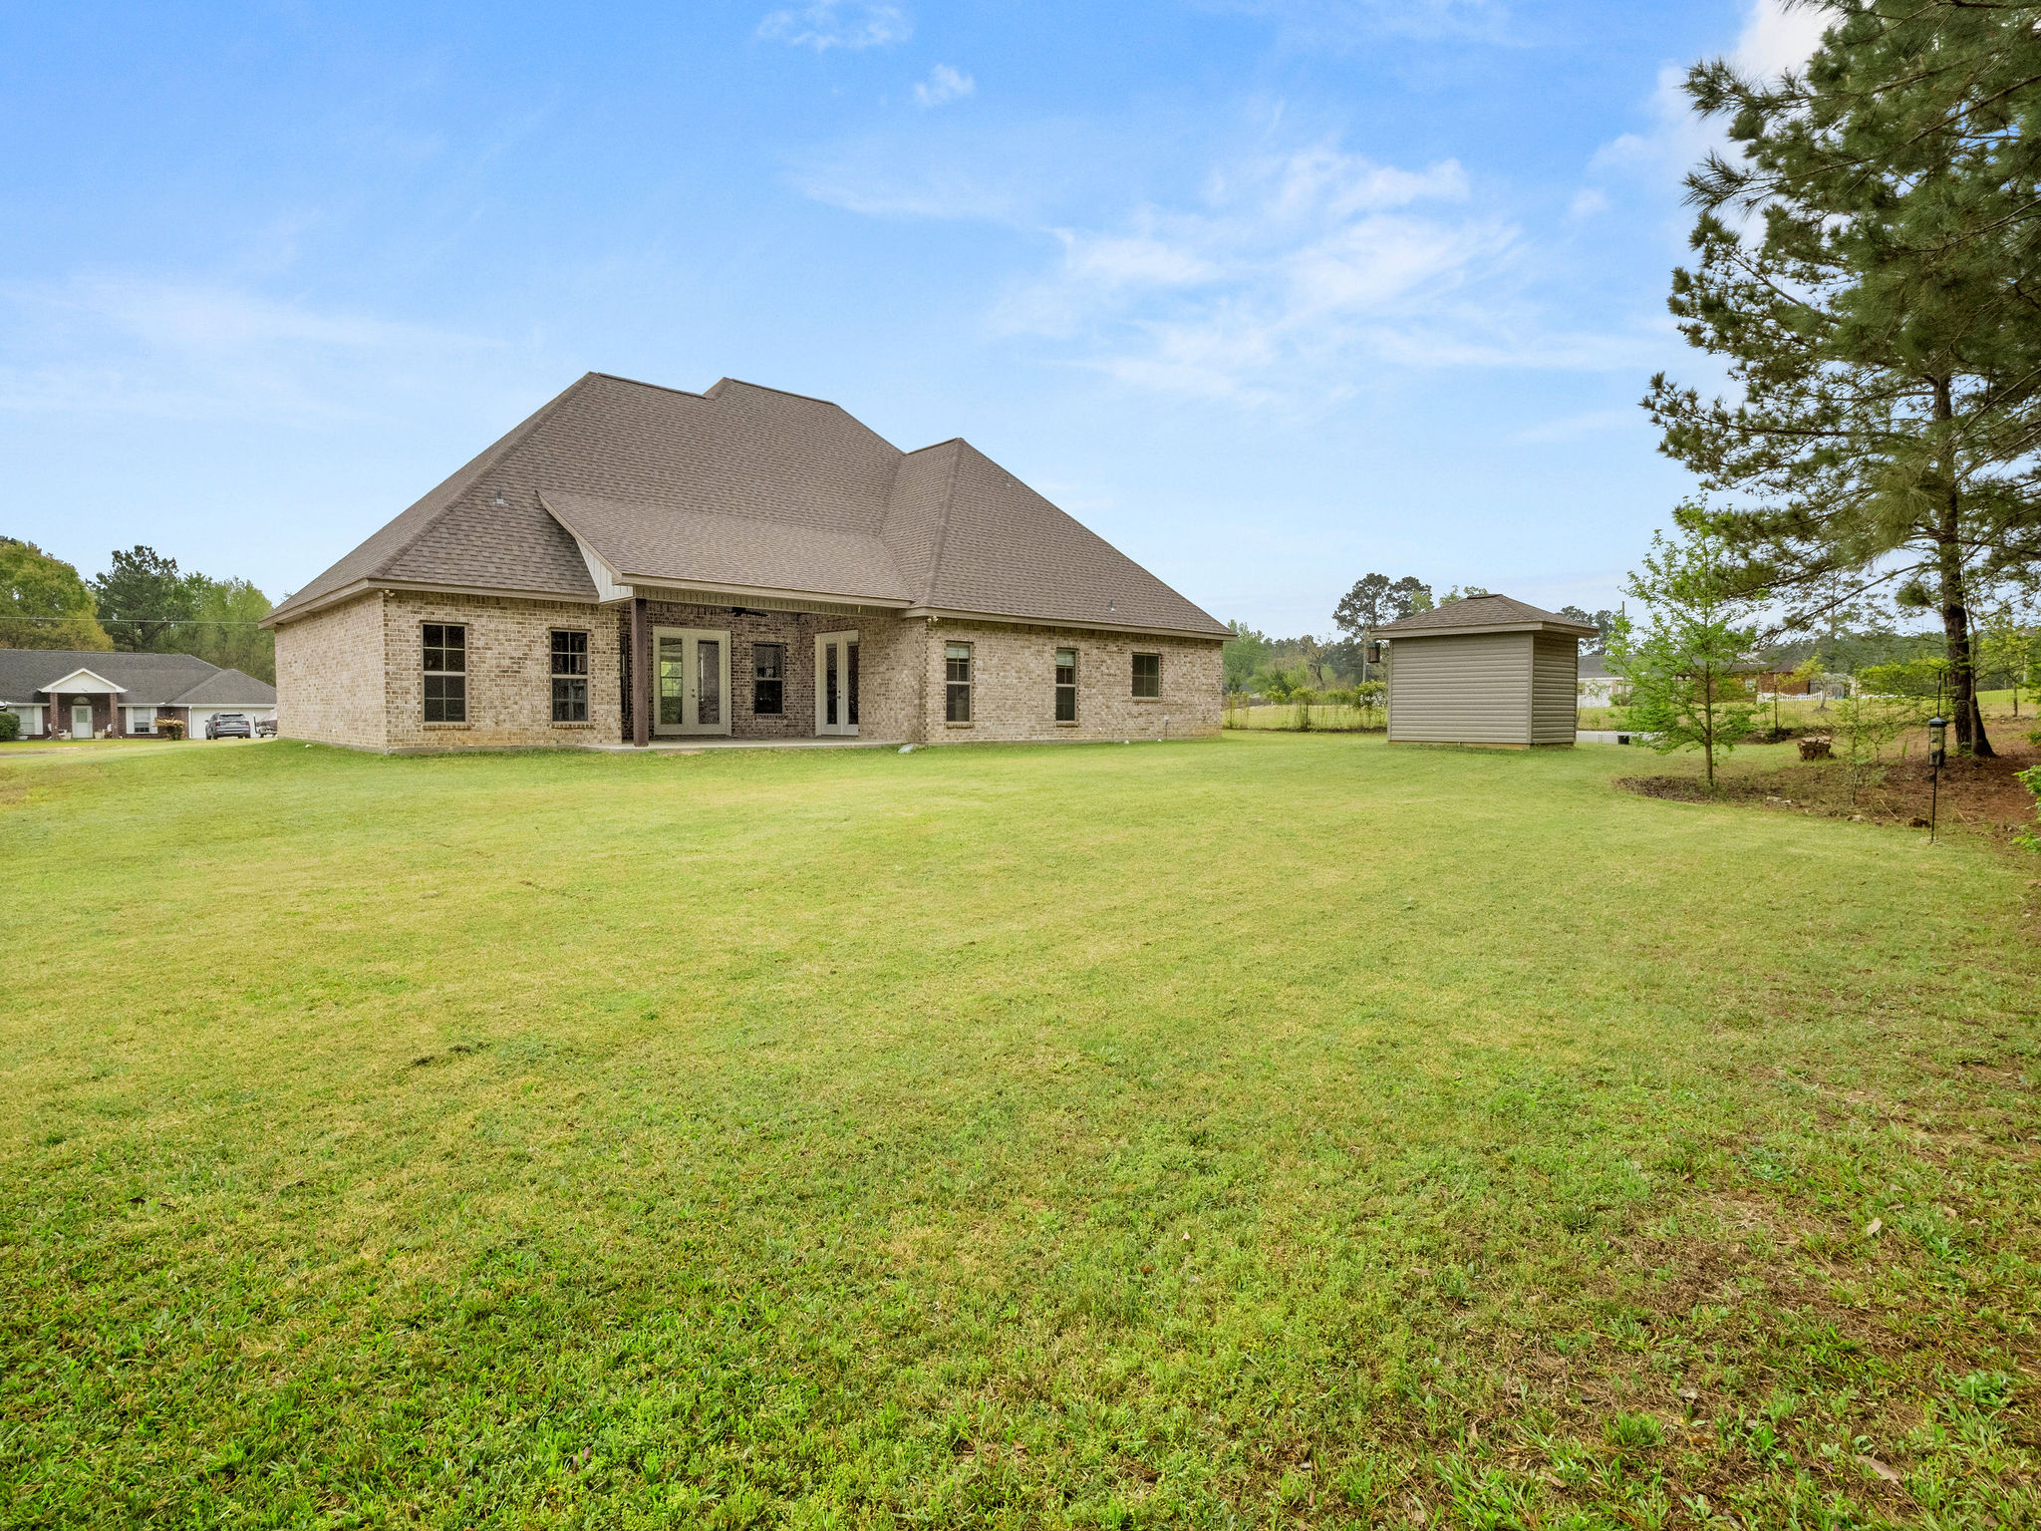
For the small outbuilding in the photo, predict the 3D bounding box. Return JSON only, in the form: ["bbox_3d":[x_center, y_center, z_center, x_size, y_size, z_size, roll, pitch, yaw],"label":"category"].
[{"bbox_3d":[10.358,-2.121,23.758,3.010,3.330,3.737,-2,4,-42],"label":"small outbuilding"}]

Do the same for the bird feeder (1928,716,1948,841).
[{"bbox_3d":[7.254,0.101,8.400,0.140,1.022,0.140,0,3,0],"label":"bird feeder"}]

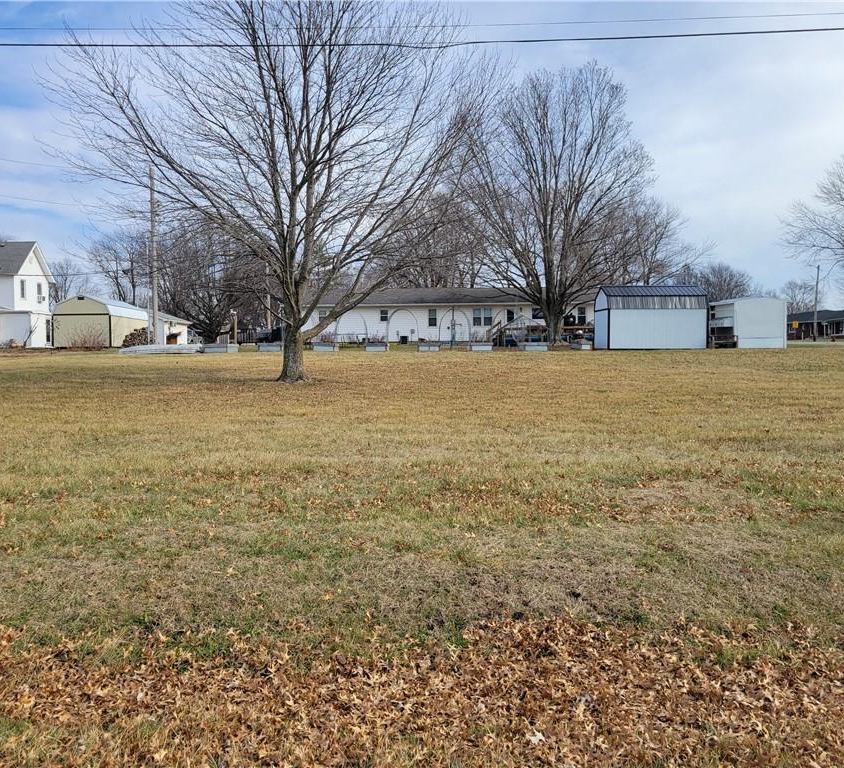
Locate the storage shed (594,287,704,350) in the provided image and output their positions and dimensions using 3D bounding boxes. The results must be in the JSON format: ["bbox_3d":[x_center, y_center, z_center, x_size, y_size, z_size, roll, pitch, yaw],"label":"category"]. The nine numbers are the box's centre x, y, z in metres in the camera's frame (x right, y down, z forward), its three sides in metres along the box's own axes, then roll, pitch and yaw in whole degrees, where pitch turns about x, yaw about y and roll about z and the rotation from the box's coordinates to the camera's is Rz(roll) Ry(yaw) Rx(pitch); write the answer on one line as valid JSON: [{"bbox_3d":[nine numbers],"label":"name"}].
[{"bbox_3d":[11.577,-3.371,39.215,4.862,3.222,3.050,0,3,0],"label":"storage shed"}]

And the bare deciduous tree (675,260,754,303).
[{"bbox_3d":[39.746,-11.203,104.589,11.068,11.110,11.068,0,3,0],"label":"bare deciduous tree"}]

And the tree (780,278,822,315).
[{"bbox_3d":[61.435,-11.974,124.582,6.594,10.175,6.594,0,3,0],"label":"tree"}]

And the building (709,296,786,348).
[{"bbox_3d":[17.750,-3.290,42.000,2.550,2.660,4.000,0,4,0],"label":"building"}]

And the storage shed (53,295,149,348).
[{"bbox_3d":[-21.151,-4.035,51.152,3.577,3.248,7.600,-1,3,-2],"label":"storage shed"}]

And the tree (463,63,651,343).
[{"bbox_3d":[8.023,-10.544,45.538,10.681,16.661,10.681,0,3,0],"label":"tree"}]

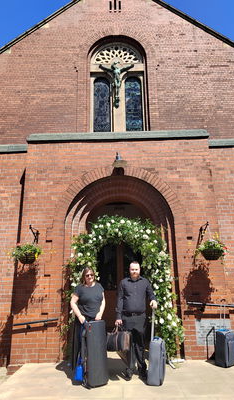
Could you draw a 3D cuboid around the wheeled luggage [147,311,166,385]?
[{"bbox_3d":[0.590,2.168,4.068,0.230,1.050,0.330,-8,-16,25],"label":"wheeled luggage"}]

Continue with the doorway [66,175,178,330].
[{"bbox_3d":[0.073,1.283,5.622,2.275,3.571,0.720,-1,-15,1],"label":"doorway"}]

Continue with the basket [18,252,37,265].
[{"bbox_3d":[-1.641,1.070,4.902,0.340,0.230,0.340,-1,-15,1],"label":"basket"}]

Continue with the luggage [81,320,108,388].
[{"bbox_3d":[-0.329,2.246,3.955,0.310,0.860,0.260,9,-18,-32],"label":"luggage"}]

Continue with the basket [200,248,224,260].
[{"bbox_3d":[1.733,0.994,4.849,0.380,0.230,0.380,-1,-15,1],"label":"basket"}]

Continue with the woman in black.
[{"bbox_3d":[-0.492,1.973,4.441,0.580,1.640,0.400,0,-15,-3],"label":"woman in black"}]

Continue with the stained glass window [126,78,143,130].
[{"bbox_3d":[0.676,-3.667,10.248,0.655,2.537,0.120,-1,-15,1],"label":"stained glass window"}]

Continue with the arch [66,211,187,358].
[{"bbox_3d":[0.123,1.618,4.996,1.980,2.600,0.500,-1,-15,1],"label":"arch"}]

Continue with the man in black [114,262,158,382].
[{"bbox_3d":[0.306,1.881,4.301,0.660,1.740,0.420,-1,-15,1],"label":"man in black"}]

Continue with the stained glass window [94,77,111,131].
[{"bbox_3d":[-0.560,-3.652,10.271,0.658,2.599,0.120,-1,-15,1],"label":"stained glass window"}]

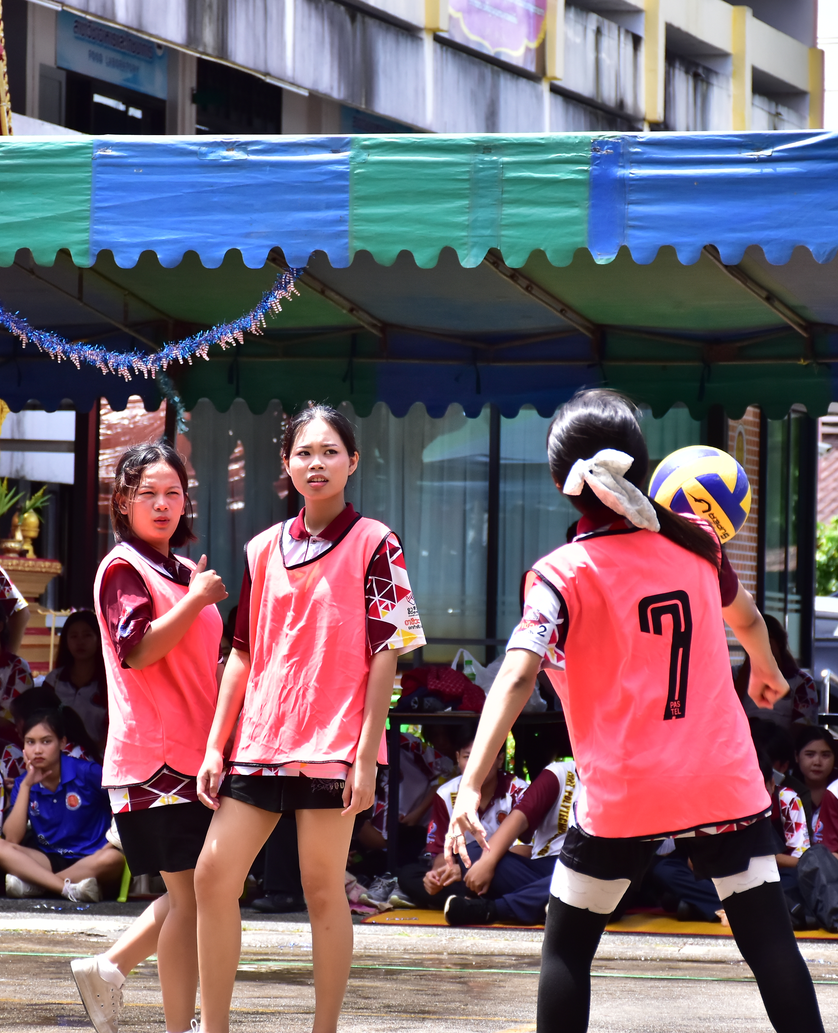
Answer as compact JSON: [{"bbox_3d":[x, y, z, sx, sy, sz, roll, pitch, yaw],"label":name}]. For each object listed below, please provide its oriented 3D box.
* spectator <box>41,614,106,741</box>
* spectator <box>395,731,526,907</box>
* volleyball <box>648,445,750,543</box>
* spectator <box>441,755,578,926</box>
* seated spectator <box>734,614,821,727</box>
[{"bbox_3d":[-1.423,0.954,22.900,0.450,1.130,0.700,1,-2,12],"label":"spectator"},{"bbox_3d":[0.221,1.245,22.400,0.620,0.750,0.650,1,-2,5],"label":"spectator"},{"bbox_3d":[0.576,-0.040,11.200,0.210,0.210,0.210,1,-1,0],"label":"volleyball"},{"bbox_3d":[0.453,1.091,20.350,0.620,0.820,0.700,0,-2,36],"label":"spectator"},{"bbox_3d":[1.414,0.957,21.600,0.450,1.150,0.700,1,-2,20],"label":"seated spectator"}]

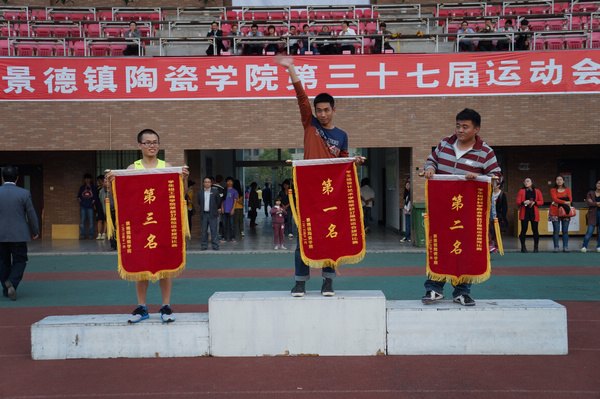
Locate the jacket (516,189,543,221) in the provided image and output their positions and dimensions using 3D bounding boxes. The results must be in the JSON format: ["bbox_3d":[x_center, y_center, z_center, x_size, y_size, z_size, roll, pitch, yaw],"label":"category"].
[{"bbox_3d":[5.071,0.128,15.400,0.590,0.730,0.340,0,1,15],"label":"jacket"}]

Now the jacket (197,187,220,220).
[{"bbox_3d":[-2.075,0.092,16.000,0.540,0.730,0.300,0,1,2],"label":"jacket"}]

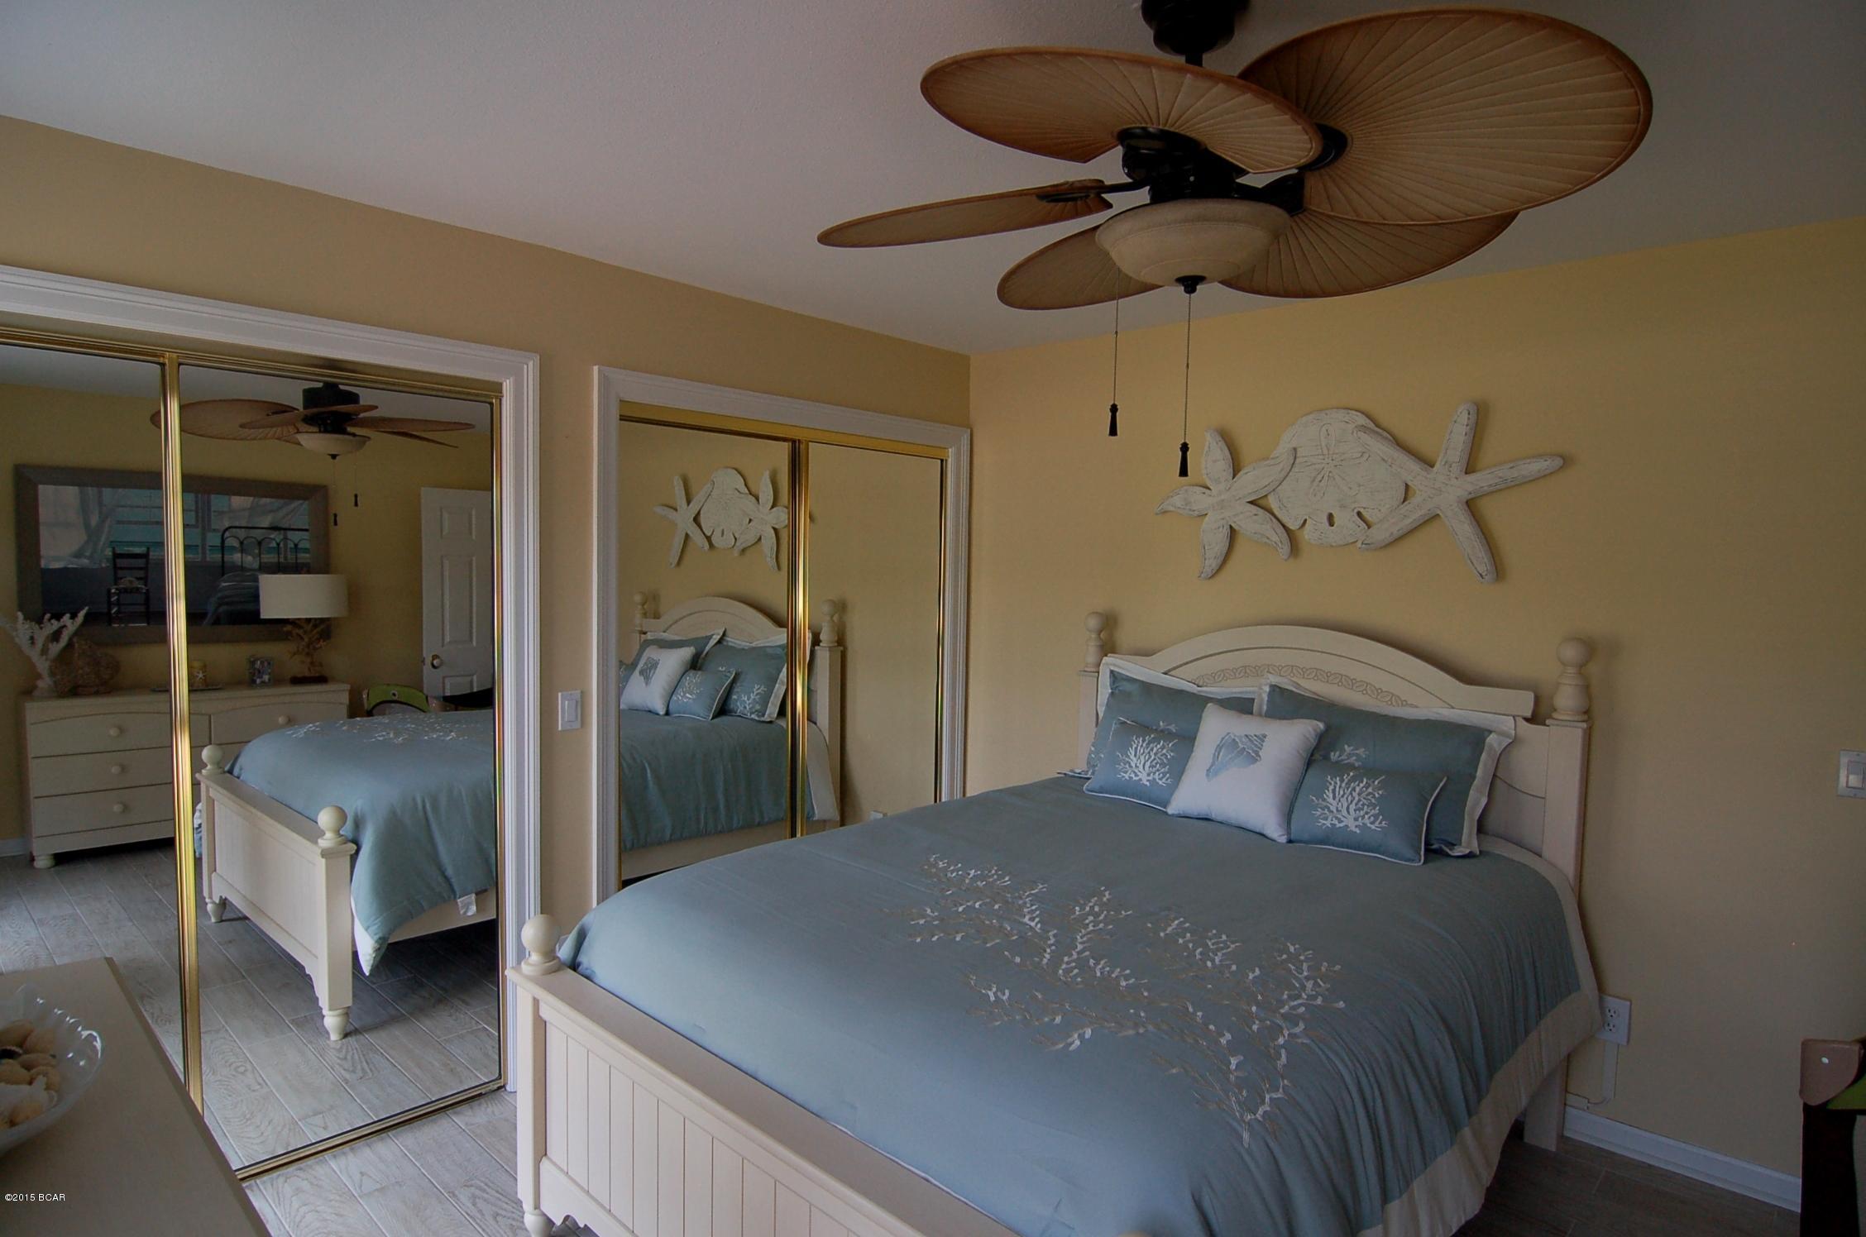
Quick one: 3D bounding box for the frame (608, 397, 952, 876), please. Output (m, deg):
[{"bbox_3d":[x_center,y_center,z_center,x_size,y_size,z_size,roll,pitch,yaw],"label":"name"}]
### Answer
[{"bbox_3d":[-0.490,0.314,3.482,0.060,2.027,1.530,6,6,43],"label":"frame"}]

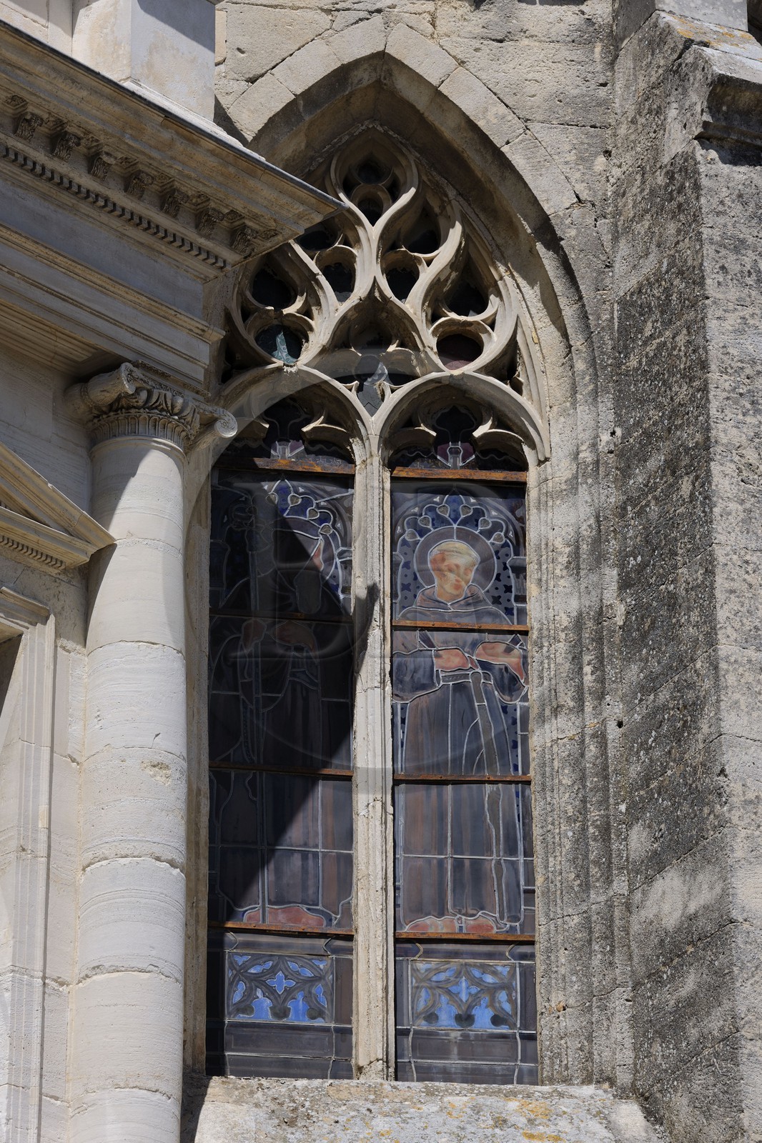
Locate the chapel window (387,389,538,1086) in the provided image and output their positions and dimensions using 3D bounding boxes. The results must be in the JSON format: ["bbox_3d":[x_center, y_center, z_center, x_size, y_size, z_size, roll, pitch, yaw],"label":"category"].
[{"bbox_3d":[0.307,0.724,17.049,0.515,2.533,0.080,3,-23,-7],"label":"chapel window"}]

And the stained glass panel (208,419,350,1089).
[{"bbox_3d":[-0.381,0.607,16.996,0.545,2.708,0.100,3,-23,-7],"label":"stained glass panel"}]

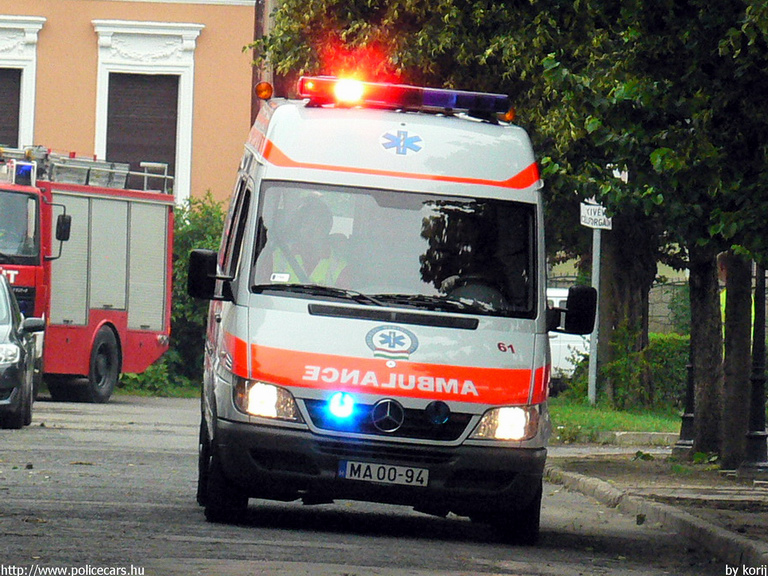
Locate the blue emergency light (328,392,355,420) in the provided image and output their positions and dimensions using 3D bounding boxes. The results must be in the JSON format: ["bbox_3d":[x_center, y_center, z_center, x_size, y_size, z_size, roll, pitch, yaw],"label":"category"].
[{"bbox_3d":[-0.246,0.686,29.550,0.138,0.138,0.080,5,0,-3],"label":"blue emergency light"}]

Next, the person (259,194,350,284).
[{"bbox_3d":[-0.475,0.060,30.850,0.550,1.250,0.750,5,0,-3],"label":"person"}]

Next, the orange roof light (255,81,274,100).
[{"bbox_3d":[-0.784,-1.297,33.500,0.120,0.120,0.100,5,0,-3],"label":"orange roof light"}]

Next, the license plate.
[{"bbox_3d":[-0.001,1.072,29.450,0.520,0.110,0.015,5,-6,-3],"label":"license plate"}]

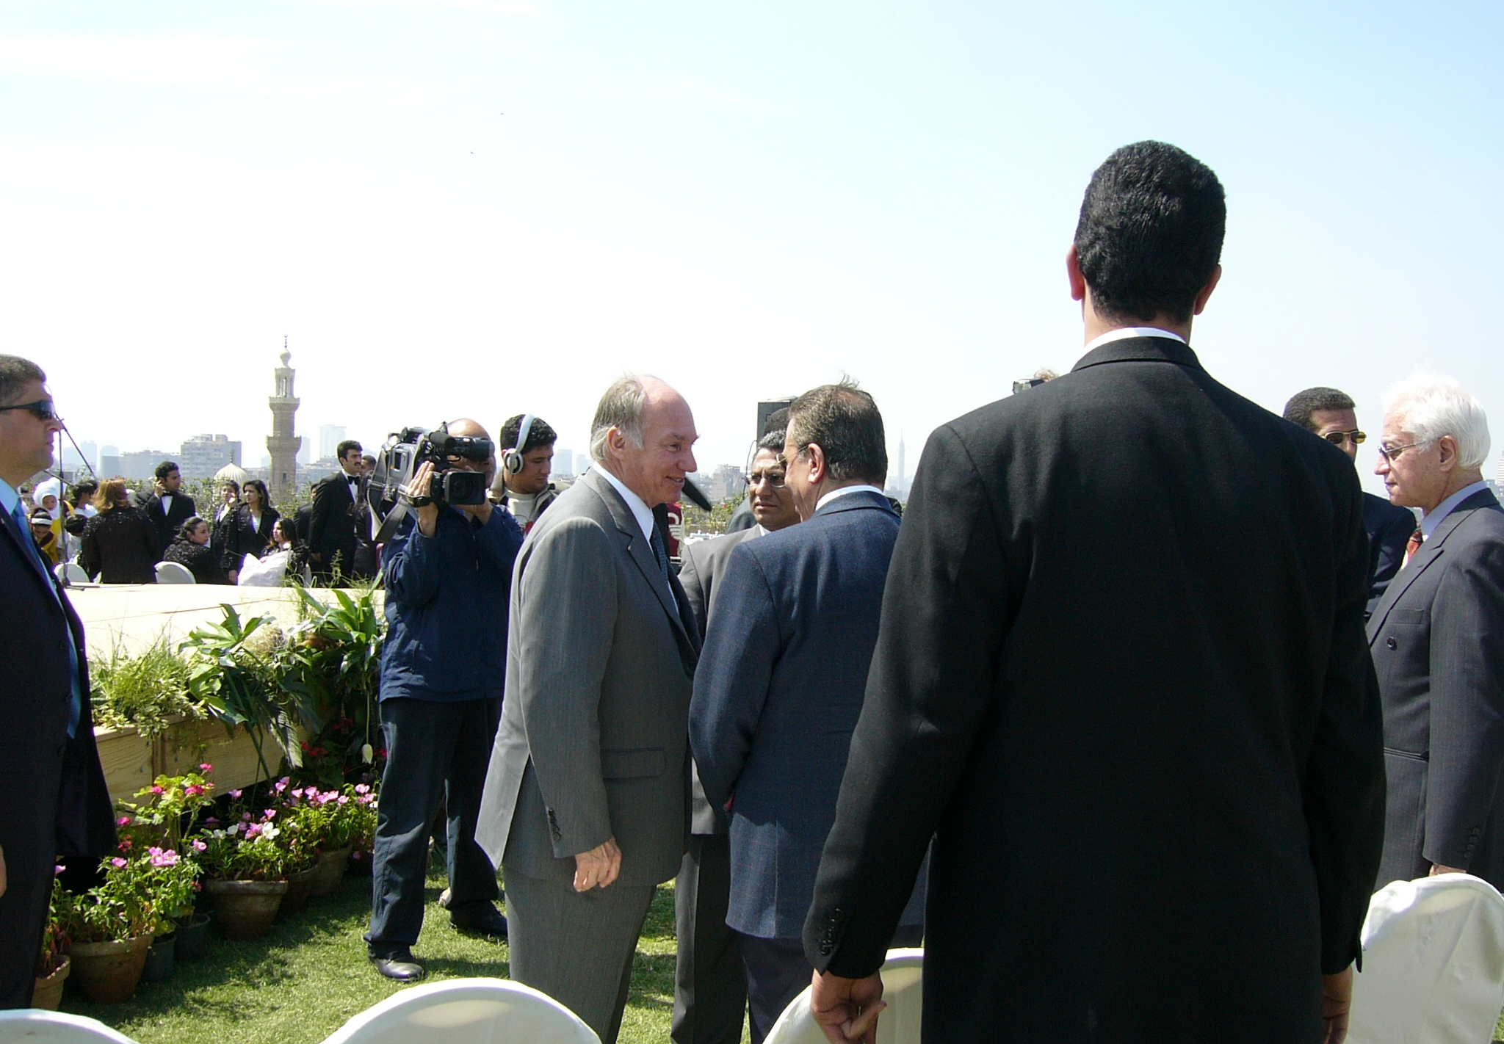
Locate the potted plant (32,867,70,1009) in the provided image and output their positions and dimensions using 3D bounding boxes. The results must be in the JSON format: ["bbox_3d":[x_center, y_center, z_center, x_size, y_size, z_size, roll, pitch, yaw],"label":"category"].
[{"bbox_3d":[-2.099,1.207,4.400,0.280,0.370,0.280,0,2,-18],"label":"potted plant"}]

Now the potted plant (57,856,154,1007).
[{"bbox_3d":[-1.920,1.209,4.530,0.285,0.365,0.285,0,2,-18],"label":"potted plant"}]

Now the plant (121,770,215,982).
[{"bbox_3d":[-1.849,1.095,4.800,0.300,0.580,0.300,0,2,-18],"label":"plant"}]

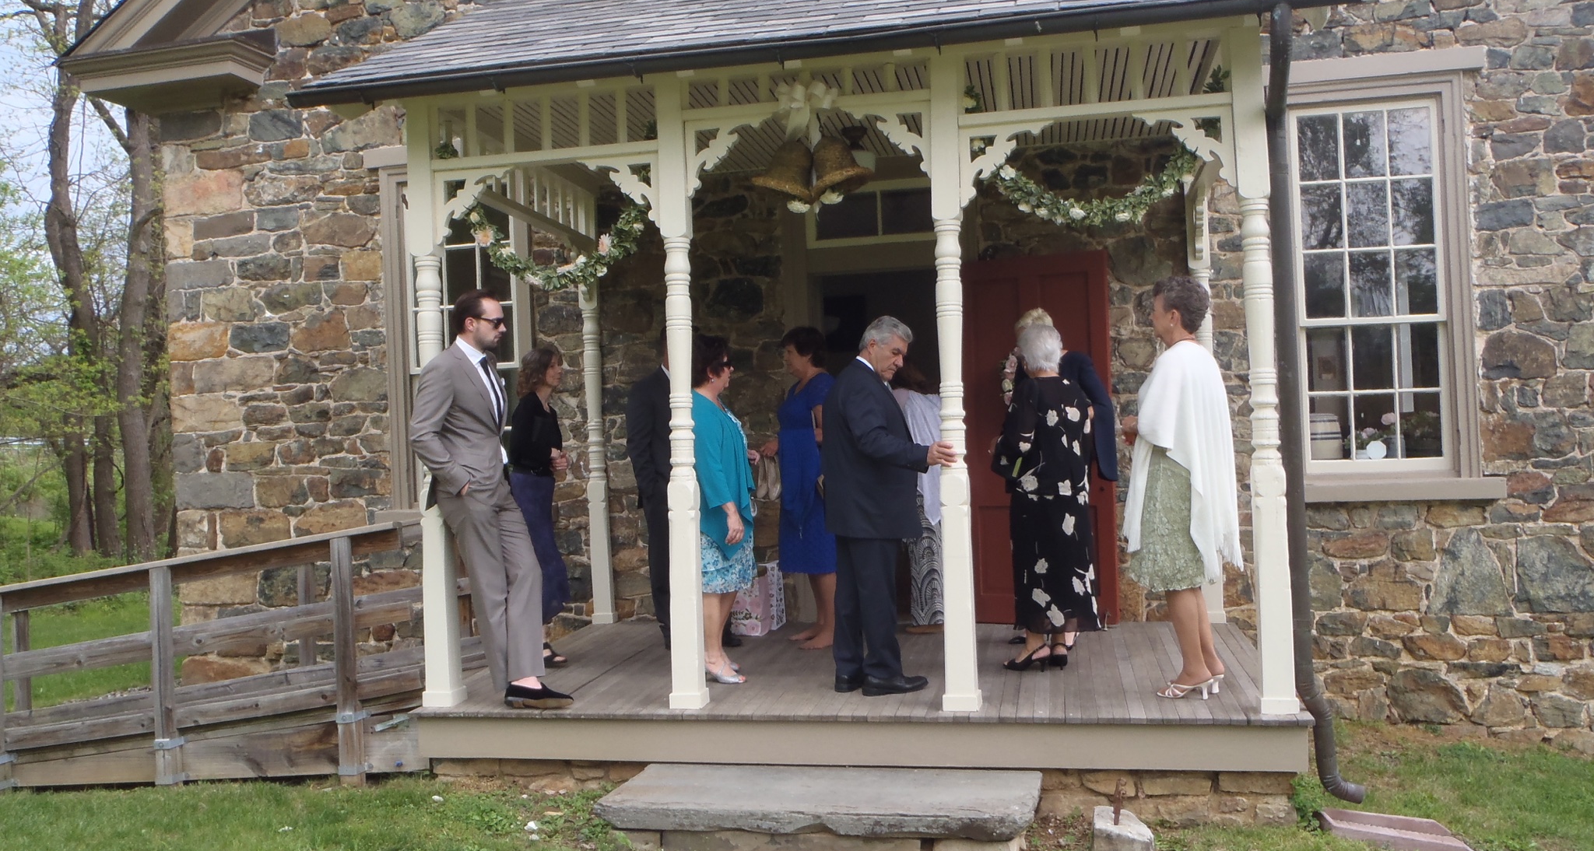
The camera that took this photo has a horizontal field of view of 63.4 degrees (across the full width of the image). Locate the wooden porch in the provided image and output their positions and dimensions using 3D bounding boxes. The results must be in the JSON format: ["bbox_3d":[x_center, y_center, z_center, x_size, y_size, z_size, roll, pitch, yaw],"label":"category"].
[{"bbox_3d":[0.349,1.280,6.377,3.754,0.240,2.252,-2,0,11],"label":"wooden porch"}]

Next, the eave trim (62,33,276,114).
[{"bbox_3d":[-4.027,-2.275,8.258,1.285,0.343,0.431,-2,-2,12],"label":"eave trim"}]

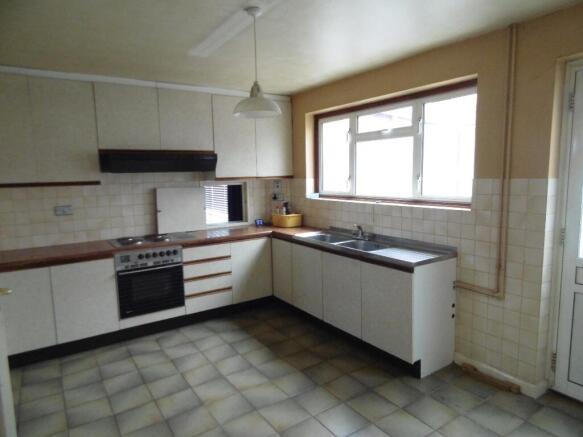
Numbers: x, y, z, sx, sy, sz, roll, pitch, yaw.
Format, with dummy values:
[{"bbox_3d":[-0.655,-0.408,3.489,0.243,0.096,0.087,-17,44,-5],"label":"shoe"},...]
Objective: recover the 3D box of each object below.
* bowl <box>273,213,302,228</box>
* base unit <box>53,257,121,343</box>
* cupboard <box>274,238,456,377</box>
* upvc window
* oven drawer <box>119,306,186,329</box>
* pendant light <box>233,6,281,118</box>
[{"bbox_3d":[-0.052,0.021,4.524,0.295,0.148,0.300,-6,9,-33],"label":"bowl"},{"bbox_3d":[-1.880,0.672,3.358,0.478,0.654,0.520,-6,8,-34],"label":"base unit"},{"bbox_3d":[0.528,0.658,3.523,0.505,0.830,1.914,-6,9,-33],"label":"cupboard"},{"bbox_3d":[0.842,-0.647,3.549,0.070,0.920,2.000,-6,9,-33],"label":"upvc window"},{"bbox_3d":[-1.424,0.912,3.703,0.598,0.095,0.500,-6,9,-33],"label":"oven drawer"},{"bbox_3d":[-0.199,-0.868,2.083,0.280,0.595,0.280,-1,7,0],"label":"pendant light"}]

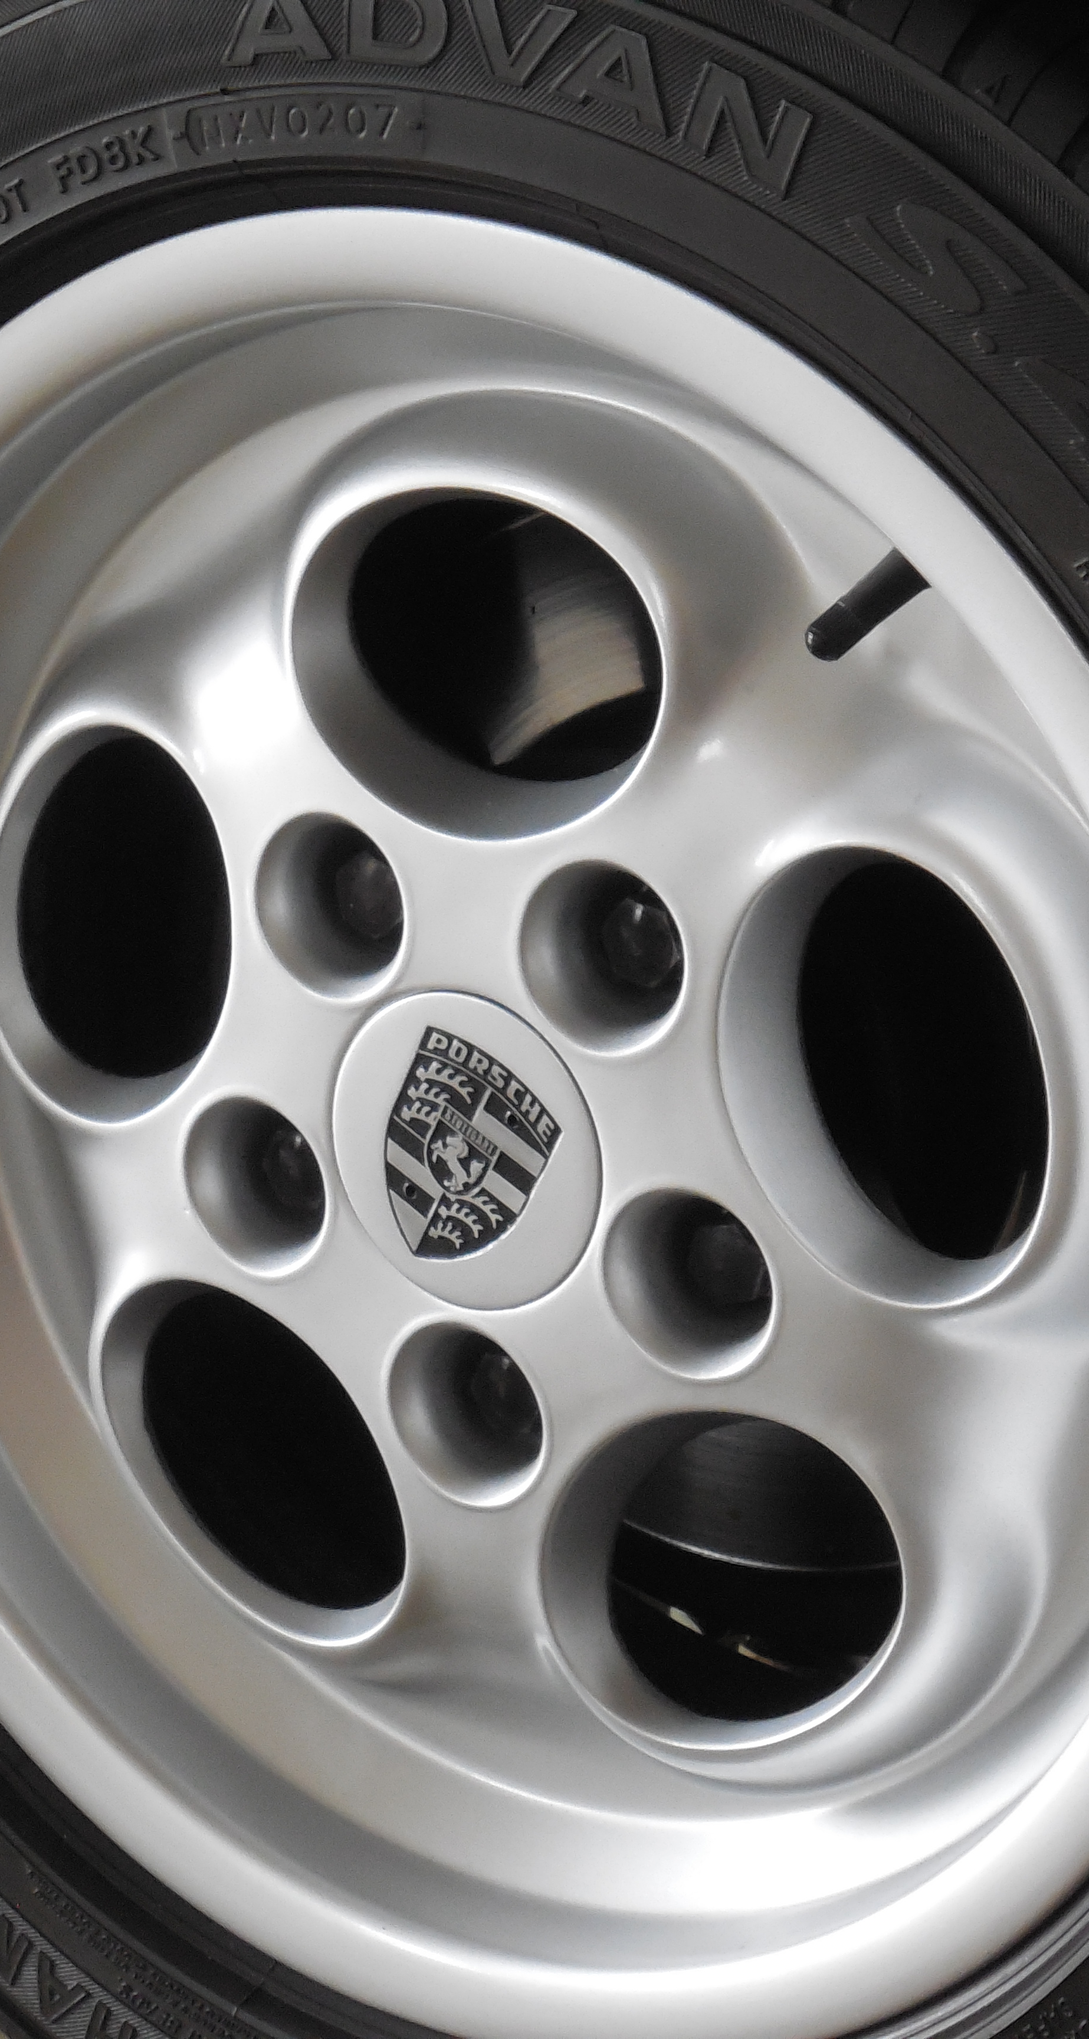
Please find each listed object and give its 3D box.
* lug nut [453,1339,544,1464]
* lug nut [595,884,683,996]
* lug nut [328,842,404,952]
[{"bbox_3d":[-0.003,0.087,1.192,0.025,0.025,0.024,11,20,33],"label":"lug nut"},{"bbox_3d":[0.028,-0.020,1.138,0.025,0.025,0.024,11,20,33],"label":"lug nut"},{"bbox_3d":[-0.035,-0.032,1.180,0.025,0.025,0.024,11,20,33],"label":"lug nut"}]

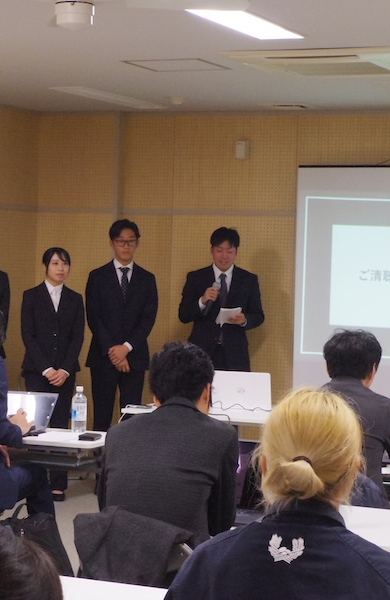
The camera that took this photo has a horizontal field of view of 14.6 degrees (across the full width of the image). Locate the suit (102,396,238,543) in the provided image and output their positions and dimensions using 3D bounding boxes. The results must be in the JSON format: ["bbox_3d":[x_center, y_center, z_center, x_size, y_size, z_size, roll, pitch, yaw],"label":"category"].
[{"bbox_3d":[-0.075,0.626,4.678,0.460,0.640,0.450,2,2,24],"label":"suit"}]

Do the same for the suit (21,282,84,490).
[{"bbox_3d":[-0.886,0.535,9.488,0.395,1.296,0.280,2,2,-9],"label":"suit"}]

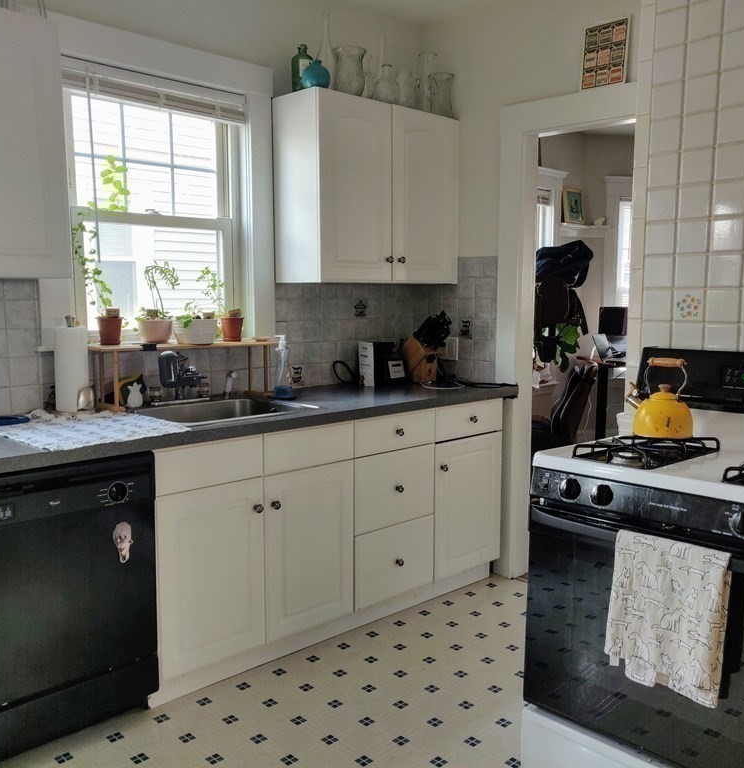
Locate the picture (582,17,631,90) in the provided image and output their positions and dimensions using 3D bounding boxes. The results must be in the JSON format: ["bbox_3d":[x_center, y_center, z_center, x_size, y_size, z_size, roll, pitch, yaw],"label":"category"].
[{"bbox_3d":[0.937,-1.331,2.987,0.020,0.254,0.205,-6,9,-42],"label":"picture"}]

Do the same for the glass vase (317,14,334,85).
[{"bbox_3d":[-0.202,-1.415,3.216,0.085,0.380,0.085,0,7,0],"label":"glass vase"}]

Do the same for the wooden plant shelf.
[{"bbox_3d":[-0.719,-0.042,2.893,0.750,0.234,0.200,-6,9,-42],"label":"wooden plant shelf"}]

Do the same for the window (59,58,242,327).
[{"bbox_3d":[-0.839,-0.684,2.946,0.775,1.000,0.100,-6,9,-42],"label":"window"}]

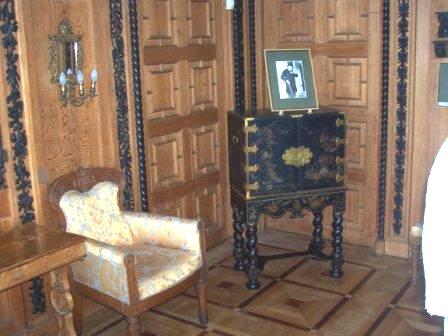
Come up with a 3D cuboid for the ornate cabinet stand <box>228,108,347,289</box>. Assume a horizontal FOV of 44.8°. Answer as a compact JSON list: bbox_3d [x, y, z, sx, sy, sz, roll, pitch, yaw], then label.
[{"bbox_3d":[0.454,0.193,3.921,0.730,1.200,0.432,-5,12,-15],"label":"ornate cabinet stand"}]

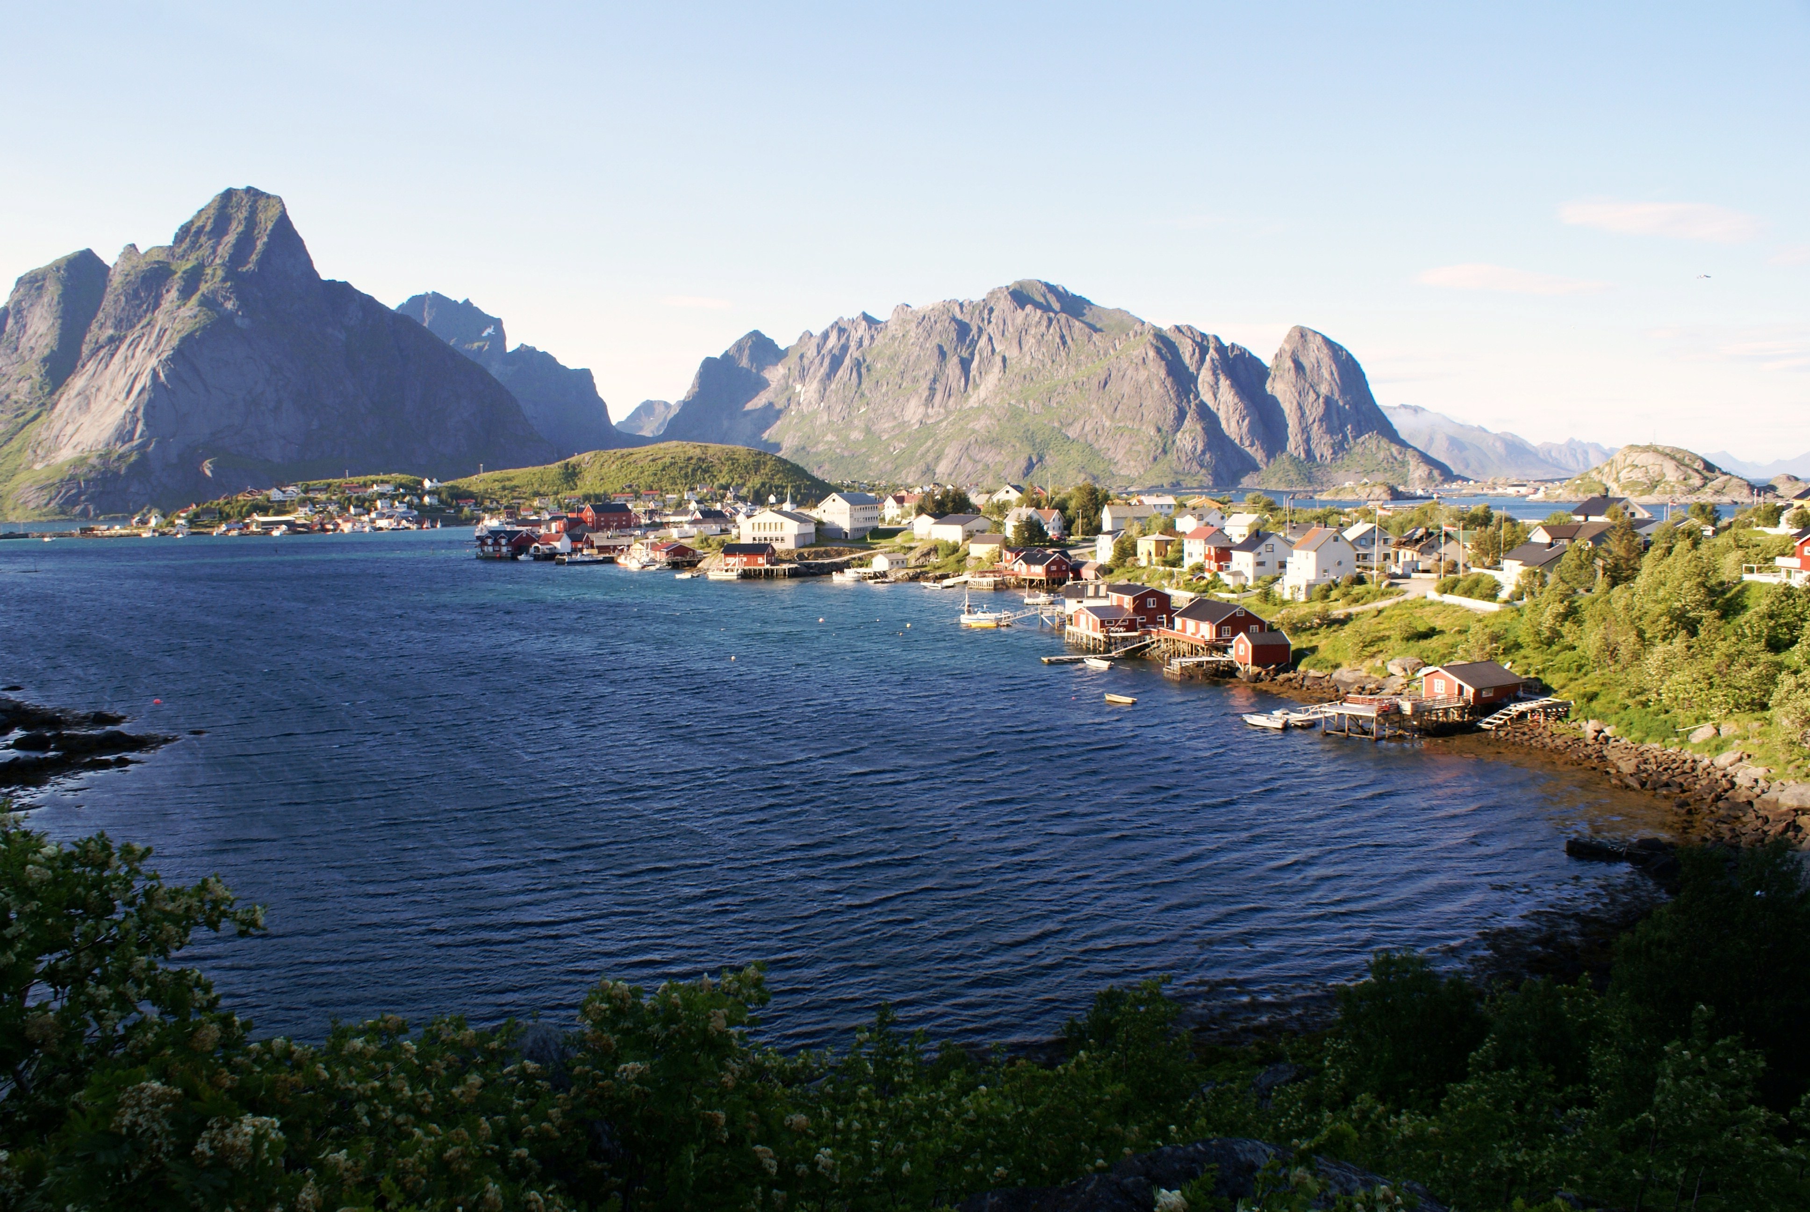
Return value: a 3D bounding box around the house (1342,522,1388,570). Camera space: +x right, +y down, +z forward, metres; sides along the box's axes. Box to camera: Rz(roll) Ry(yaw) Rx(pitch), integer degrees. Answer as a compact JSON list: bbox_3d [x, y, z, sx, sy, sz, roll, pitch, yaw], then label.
[{"bbox_3d":[90.403,-11.361,265.415,8.820,9.220,7.490,-1,5,-3],"label":"house"}]

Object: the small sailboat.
[{"bbox_3d":[15.051,0.063,261.585,8.000,6.700,2.600,-1,5,0],"label":"small sailboat"}]

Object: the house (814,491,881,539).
[{"bbox_3d":[-18.903,-31.134,469.470,12.440,15.380,19.750,3,6,31],"label":"house"}]

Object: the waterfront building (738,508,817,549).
[{"bbox_3d":[-33.300,-20.110,355.560,16.000,10.230,12.500,1,5,15],"label":"waterfront building"}]

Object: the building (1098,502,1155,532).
[{"bbox_3d":[70.293,-27.076,426.001,14.480,8.560,8.560,-2,5,-11],"label":"building"}]

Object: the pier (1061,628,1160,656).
[{"bbox_3d":[32.120,4.630,212.870,8.800,2.800,14.200,-2,6,-15],"label":"pier"}]

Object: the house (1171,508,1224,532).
[{"bbox_3d":[72.850,-20.420,336.800,9.000,7.200,10.500,-3,6,-30],"label":"house"}]

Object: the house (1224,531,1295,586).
[{"bbox_3d":[65.212,-8.691,247.610,8.590,9.090,7.550,-2,5,-17],"label":"house"}]

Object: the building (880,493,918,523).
[{"bbox_3d":[-1.630,-34.940,490.820,11.500,9.350,8.500,2,6,25],"label":"building"}]

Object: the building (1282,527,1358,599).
[{"bbox_3d":[60.960,-6.330,199.290,7.600,9.900,8.200,-2,5,-17],"label":"building"}]

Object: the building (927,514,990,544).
[{"bbox_3d":[17.733,-22.359,401.069,12.670,8.450,15.590,-4,6,-32],"label":"building"}]

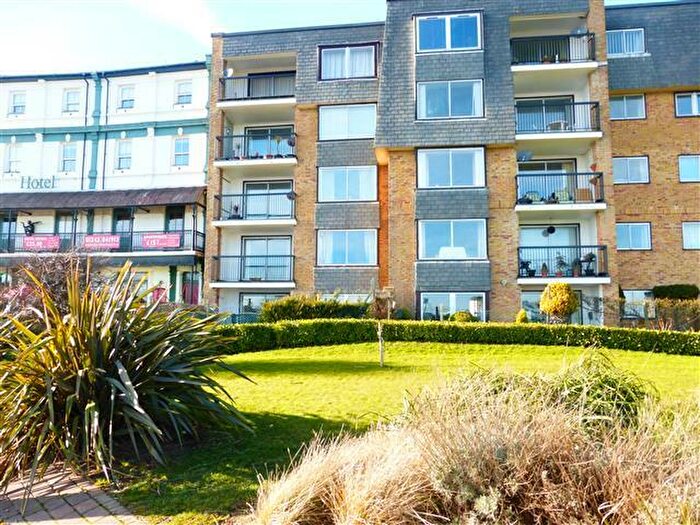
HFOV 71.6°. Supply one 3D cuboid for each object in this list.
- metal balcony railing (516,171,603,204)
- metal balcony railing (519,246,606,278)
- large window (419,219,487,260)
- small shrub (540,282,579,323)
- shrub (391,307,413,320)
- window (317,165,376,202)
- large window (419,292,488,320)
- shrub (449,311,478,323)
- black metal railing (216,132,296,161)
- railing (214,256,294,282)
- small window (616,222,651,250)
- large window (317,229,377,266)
[{"bbox_3d":[7.554,-2.608,17.656,3.012,1.116,0.505,0,-6,6],"label":"metal balcony railing"},{"bbox_3d":[7.543,0.005,17.395,3.025,1.134,0.505,0,-6,6],"label":"metal balcony railing"},{"bbox_3d":[3.676,-0.815,17.371,2.471,1.500,0.121,0,-6,6],"label":"large window"},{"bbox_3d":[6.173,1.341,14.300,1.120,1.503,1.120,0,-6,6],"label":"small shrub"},{"bbox_3d":[1.623,1.762,15.000,0.680,0.804,0.646,0,-6,6],"label":"shrub"},{"bbox_3d":[-0.093,-3.279,20.438,2.528,1.562,0.120,0,-5,6],"label":"window"},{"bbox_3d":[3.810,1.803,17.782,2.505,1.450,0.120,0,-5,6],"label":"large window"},{"bbox_3d":[3.344,1.768,14.300,0.884,0.707,0.840,0,-6,6],"label":"shrub"},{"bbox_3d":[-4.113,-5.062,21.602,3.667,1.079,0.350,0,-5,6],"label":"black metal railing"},{"bbox_3d":[-4.019,0.311,20.627,3.551,1.088,0.505,0,-6,6],"label":"railing"},{"bbox_3d":[10.993,-0.986,18.772,1.308,1.092,0.121,0,-6,6],"label":"small window"},{"bbox_3d":[-0.099,-0.591,20.188,2.528,1.562,0.120,0,-5,6],"label":"large window"}]

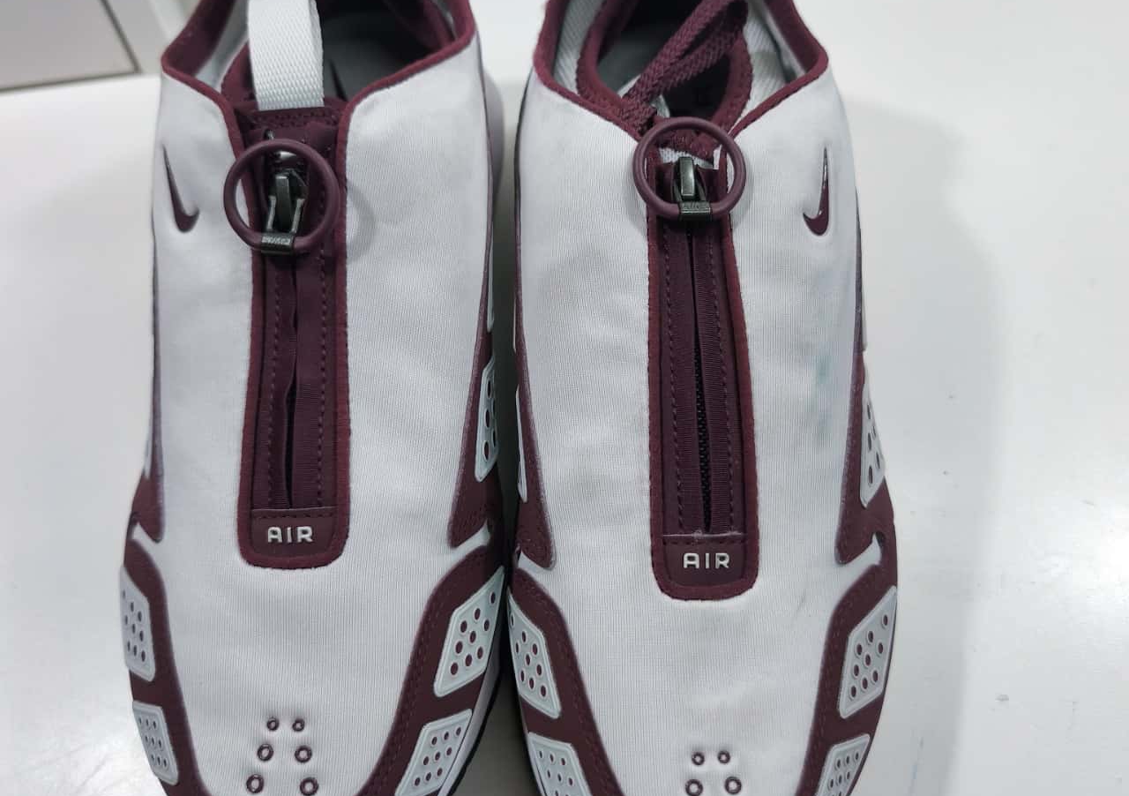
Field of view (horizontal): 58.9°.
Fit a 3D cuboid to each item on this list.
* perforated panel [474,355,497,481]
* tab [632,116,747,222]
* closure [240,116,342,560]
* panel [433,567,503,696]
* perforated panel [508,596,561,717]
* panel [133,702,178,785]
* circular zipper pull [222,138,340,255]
[{"bbox_3d":[-0.022,0.005,0.290,0.004,0.026,0.039,-1,84,10],"label":"perforated panel"},{"bbox_3d":[0.032,-0.059,0.258,0.029,0.006,0.029,-2,79,4],"label":"tab"},{"bbox_3d":[-0.074,-0.018,0.273,0.030,0.014,0.122,-2,83,0],"label":"closure"},{"bbox_3d":[-0.026,0.063,0.276,0.004,0.021,0.039,-9,62,36],"label":"panel"},{"bbox_3d":[-0.009,0.069,0.272,0.004,0.020,0.036,6,63,-32],"label":"perforated panel"},{"bbox_3d":[-0.109,0.091,0.268,0.004,0.019,0.027,1,57,-46],"label":"panel"},{"bbox_3d":[-0.073,-0.052,0.257,0.030,0.005,0.030,-6,100,-14],"label":"circular zipper pull"}]

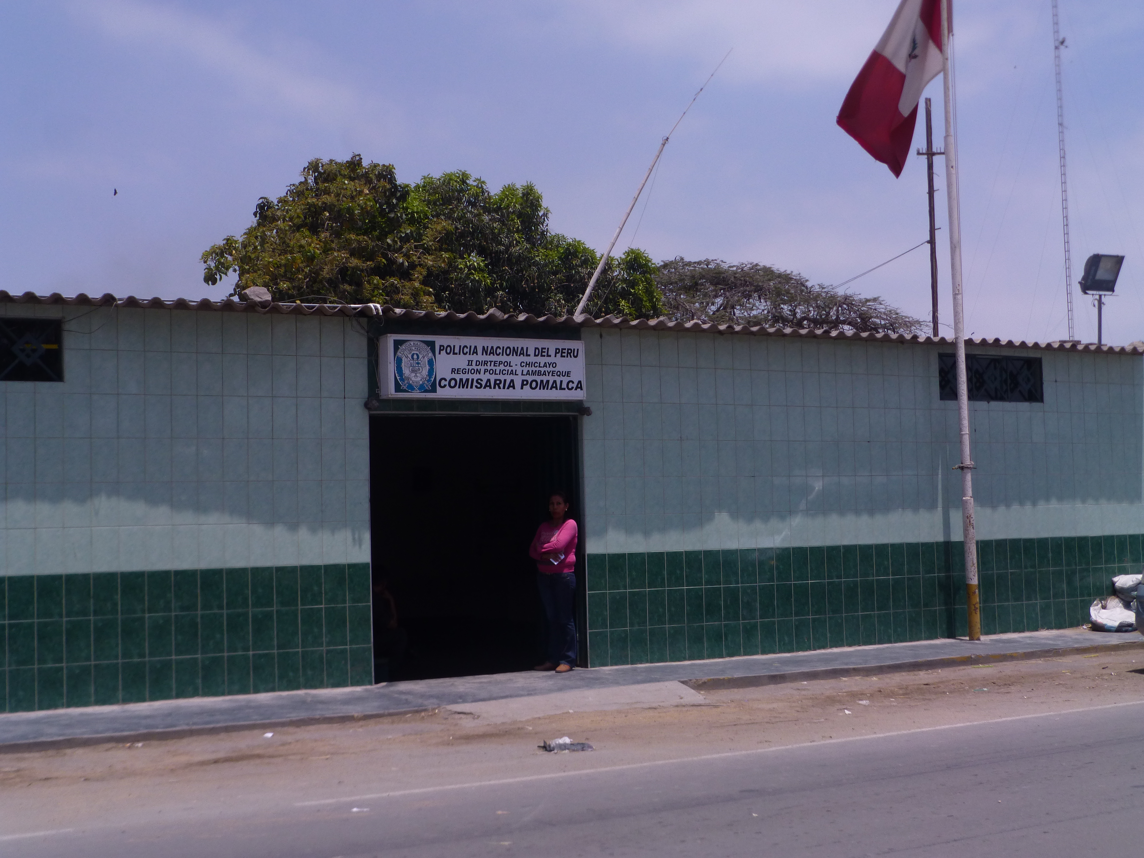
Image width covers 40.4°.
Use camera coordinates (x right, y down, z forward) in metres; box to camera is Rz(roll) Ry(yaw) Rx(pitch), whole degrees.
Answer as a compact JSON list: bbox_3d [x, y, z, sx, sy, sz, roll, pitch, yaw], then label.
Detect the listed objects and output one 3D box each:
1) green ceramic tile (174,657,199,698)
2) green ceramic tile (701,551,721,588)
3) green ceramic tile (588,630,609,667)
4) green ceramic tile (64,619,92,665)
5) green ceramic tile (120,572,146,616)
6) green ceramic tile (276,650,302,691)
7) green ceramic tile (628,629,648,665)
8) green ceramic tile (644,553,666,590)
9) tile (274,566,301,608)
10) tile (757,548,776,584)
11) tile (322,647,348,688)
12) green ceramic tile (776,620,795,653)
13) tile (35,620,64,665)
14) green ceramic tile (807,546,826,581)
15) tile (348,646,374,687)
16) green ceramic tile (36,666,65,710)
[{"bbox_3d":[-2.950,1.903,11.894,0.202,0.328,0.010,1,-4,-30],"label":"green ceramic tile"},{"bbox_3d":[1.290,1.280,14.262,0.198,0.330,0.010,0,-4,-29],"label":"green ceramic tile"},{"bbox_3d":[0.239,1.916,13.545,0.198,0.317,0.010,0,-4,-29],"label":"green ceramic tile"},{"bbox_3d":[-3.620,1.558,11.395,0.199,0.330,0.010,0,-4,-29],"label":"green ceramic tile"},{"bbox_3d":[-3.322,1.250,11.748,0.202,0.328,0.010,1,-4,-30],"label":"green ceramic tile"},{"bbox_3d":[-2.190,1.870,12.017,0.198,0.306,0.010,1,-4,-30],"label":"green ceramic tile"},{"bbox_3d":[0.592,1.920,13.732,0.200,0.318,0.010,1,-4,-30],"label":"green ceramic tile"},{"bbox_3d":[0.732,1.260,13.724,0.198,0.326,0.010,1,-4,-30],"label":"green ceramic tile"},{"bbox_3d":[-2.254,1.254,12.292,0.198,0.330,0.010,0,-4,-29],"label":"tile"},{"bbox_3d":[1.794,1.265,14.328,0.198,0.326,0.010,1,-4,-30],"label":"tile"},{"bbox_3d":[-1.882,1.910,12.453,0.198,0.312,0.010,0,-4,-29],"label":"tile"},{"bbox_3d":[2.003,1.931,14.538,0.199,0.316,0.010,0,-4,-29],"label":"green ceramic tile"},{"bbox_3d":[-3.629,1.489,10.811,0.189,0.314,0.010,1,-4,-29],"label":"tile"},{"bbox_3d":[2.229,1.225,14.107,0.192,0.314,0.010,1,-4,-31],"label":"green ceramic tile"},{"bbox_3d":[-1.719,1.916,12.586,0.201,0.324,0.009,1,-4,-30],"label":"tile"},{"bbox_3d":[-3.622,1.797,10.792,0.189,0.298,0.010,1,-4,-29],"label":"green ceramic tile"}]

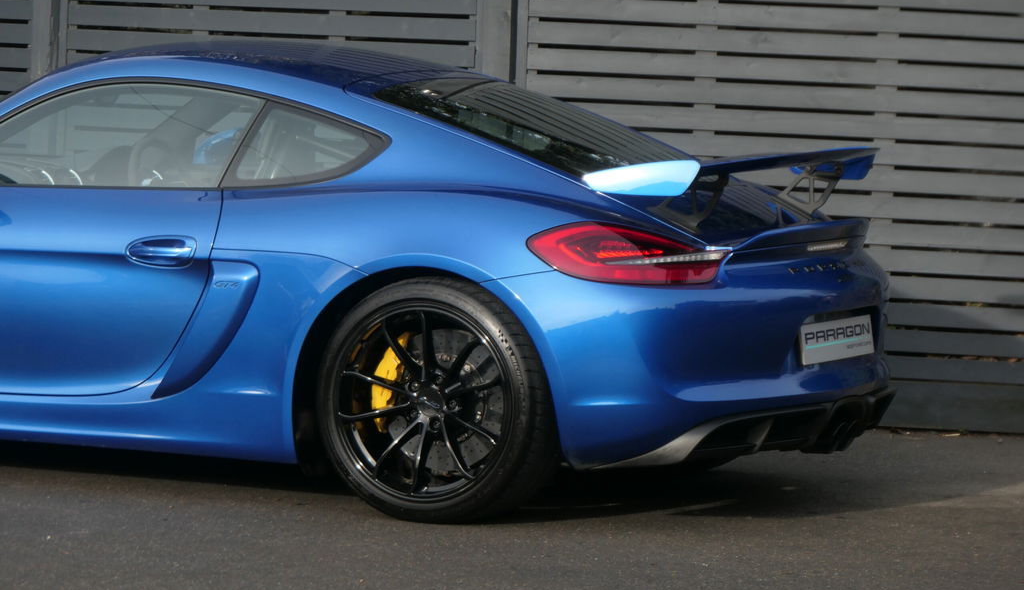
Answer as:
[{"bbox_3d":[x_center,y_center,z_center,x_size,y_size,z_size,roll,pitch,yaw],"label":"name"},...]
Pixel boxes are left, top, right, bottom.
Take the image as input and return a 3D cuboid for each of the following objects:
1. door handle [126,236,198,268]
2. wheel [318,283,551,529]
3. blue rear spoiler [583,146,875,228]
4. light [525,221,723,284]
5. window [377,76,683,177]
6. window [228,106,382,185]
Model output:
[{"bbox_3d":[-0.973,-0.119,14.903,0.225,0.090,0.055,4,5,25],"label":"door handle"},{"bbox_3d":[-0.182,0.273,14.672,0.685,0.680,0.300,4,5,25],"label":"wheel"},{"bbox_3d":[0.621,-0.302,15.091,0.370,0.220,1.310,4,5,25],"label":"blue rear spoiler"},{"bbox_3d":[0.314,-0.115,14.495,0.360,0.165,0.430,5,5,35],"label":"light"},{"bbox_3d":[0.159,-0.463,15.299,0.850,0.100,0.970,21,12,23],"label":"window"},{"bbox_3d":[-0.576,-0.413,14.919,0.500,0.250,0.090,5,-11,18],"label":"window"}]

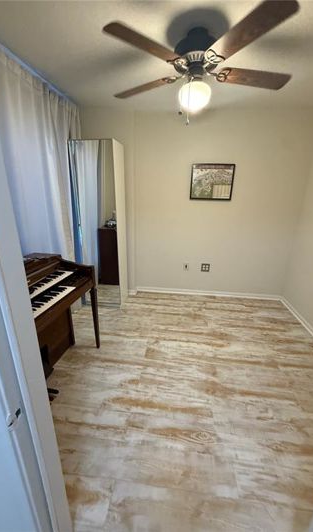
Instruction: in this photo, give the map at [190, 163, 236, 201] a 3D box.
[{"bbox_3d":[0.725,-1.083,2.795,0.535,0.434,0.025,3,18,6],"label":"map"}]

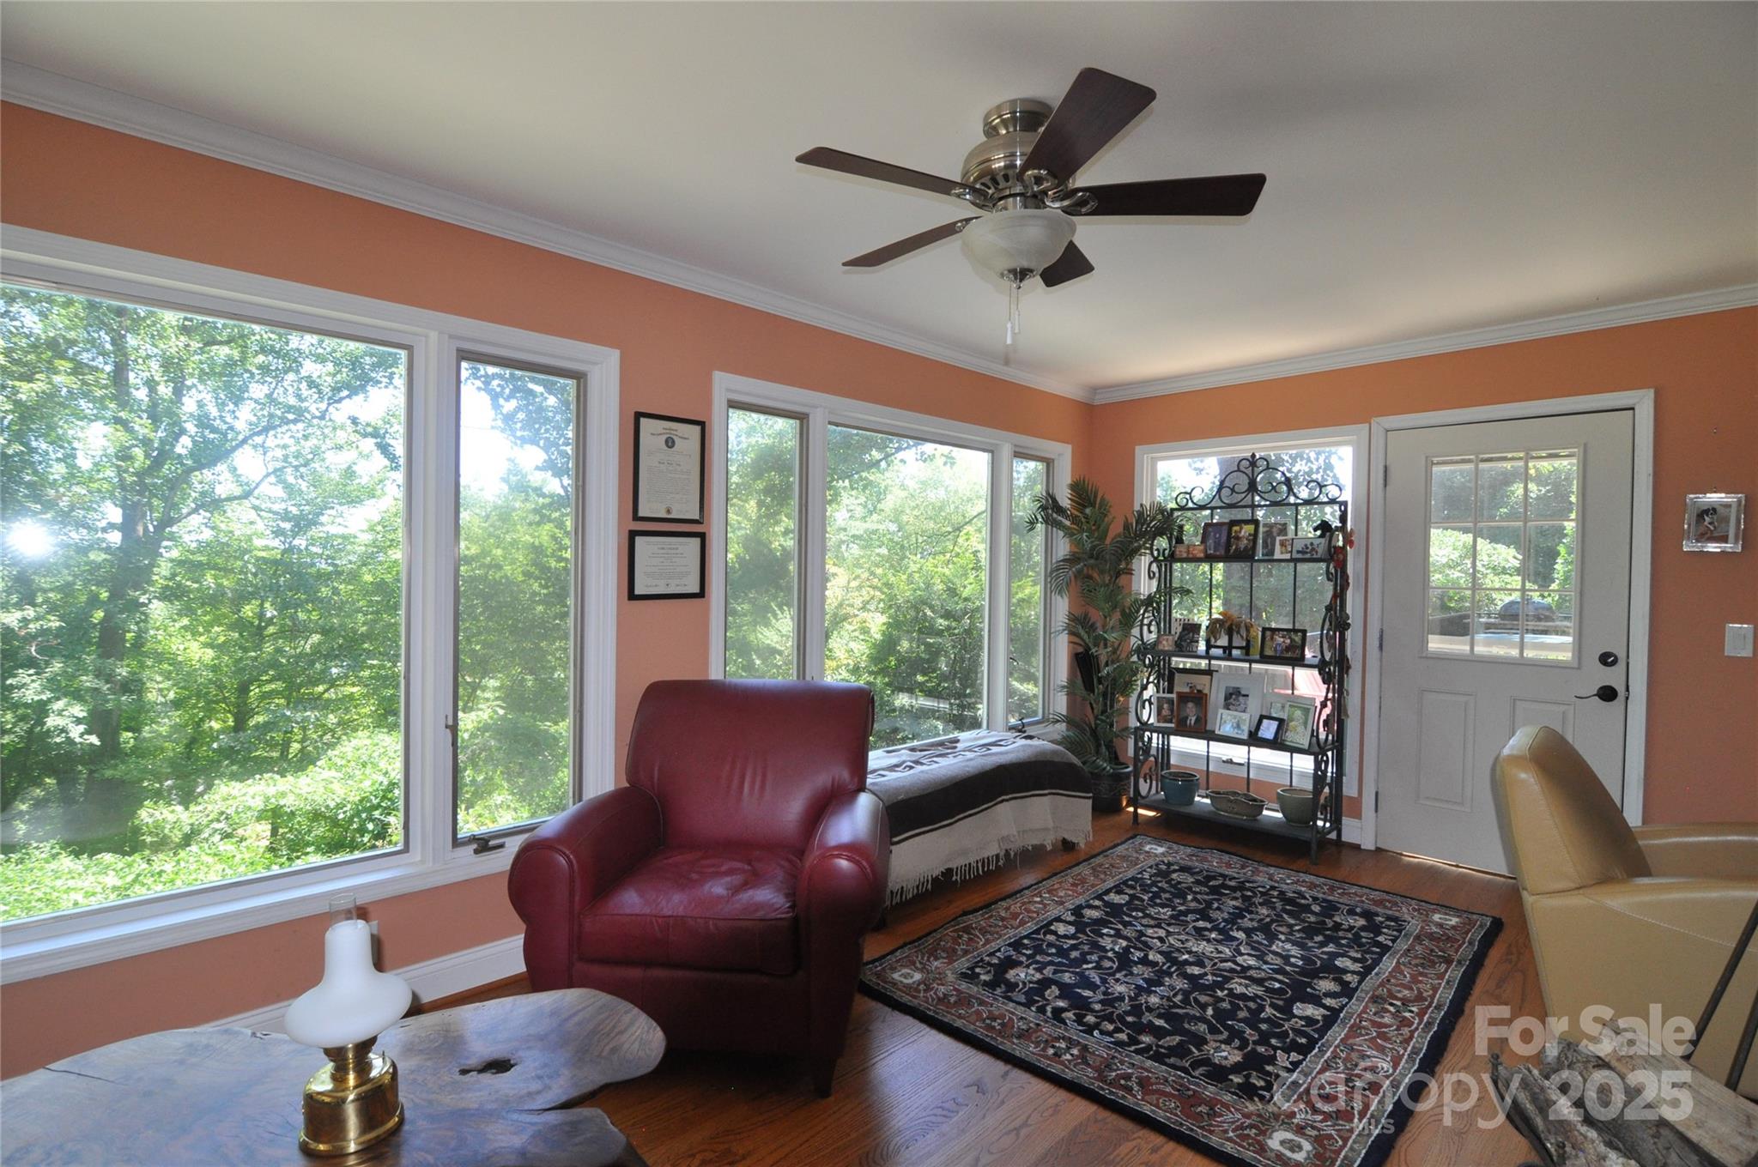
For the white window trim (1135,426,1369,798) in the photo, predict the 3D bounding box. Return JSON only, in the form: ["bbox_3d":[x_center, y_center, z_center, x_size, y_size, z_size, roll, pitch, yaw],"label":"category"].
[{"bbox_3d":[1.951,0.126,4.246,0.090,1.865,1.250,0,1,-43],"label":"white window trim"}]

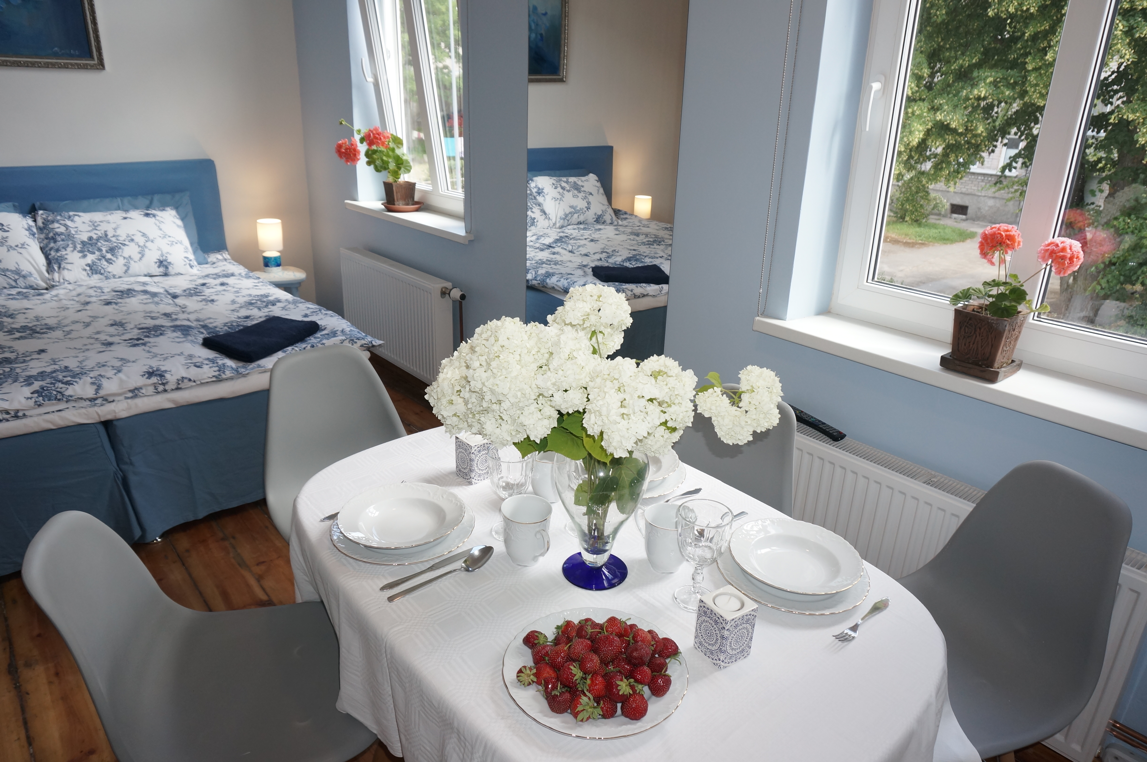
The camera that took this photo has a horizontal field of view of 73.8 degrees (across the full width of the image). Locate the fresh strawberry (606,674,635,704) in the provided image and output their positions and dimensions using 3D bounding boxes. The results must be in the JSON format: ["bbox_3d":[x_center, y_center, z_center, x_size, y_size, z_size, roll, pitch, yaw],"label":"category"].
[{"bbox_3d":[0.059,0.390,0.968,0.036,0.037,0.036,2,21,0],"label":"fresh strawberry"}]

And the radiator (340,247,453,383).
[{"bbox_3d":[-0.948,-0.368,4.040,0.104,0.503,1.015,-15,27,-37],"label":"radiator"}]

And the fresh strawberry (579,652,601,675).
[{"bbox_3d":[0.023,0.374,1.013,0.029,0.029,0.033,-5,33,-25],"label":"fresh strawberry"}]

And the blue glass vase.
[{"bbox_3d":[0.040,0.204,1.248,0.155,0.255,0.155,1,21,0],"label":"blue glass vase"}]

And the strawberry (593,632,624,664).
[{"bbox_3d":[0.046,0.355,1.015,0.040,0.040,0.040,2,21,0],"label":"strawberry"}]

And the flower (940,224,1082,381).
[{"bbox_3d":[1.027,-0.189,1.793,0.215,0.356,0.235,-15,27,-37],"label":"flower"}]

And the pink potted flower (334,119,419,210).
[{"bbox_3d":[-0.986,-1.101,3.907,0.420,0.436,0.320,-15,27,-38],"label":"pink potted flower"}]

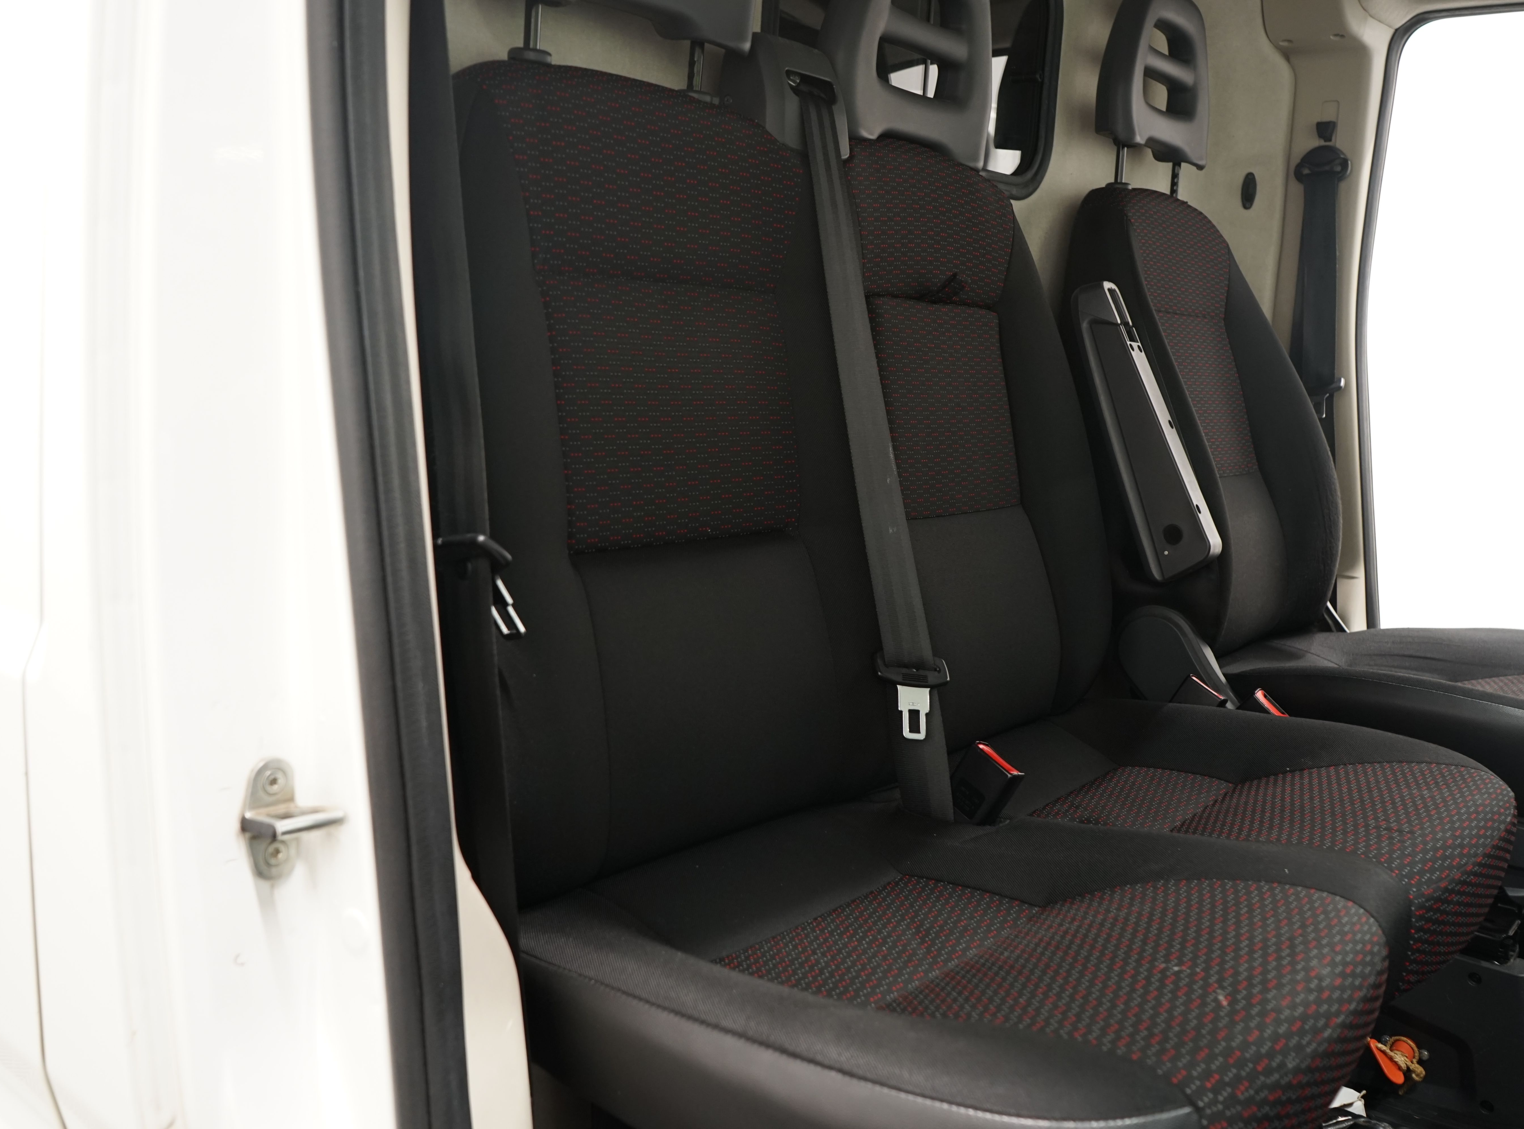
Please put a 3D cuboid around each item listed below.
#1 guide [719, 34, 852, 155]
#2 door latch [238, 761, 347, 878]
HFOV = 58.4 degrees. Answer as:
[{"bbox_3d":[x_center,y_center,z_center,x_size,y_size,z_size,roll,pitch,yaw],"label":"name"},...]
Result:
[{"bbox_3d":[0.024,-0.446,1.310,0.068,0.115,0.122,6,10,40],"label":"guide"},{"bbox_3d":[-0.282,0.152,0.820,0.040,0.075,0.044,7,10,43],"label":"door latch"}]

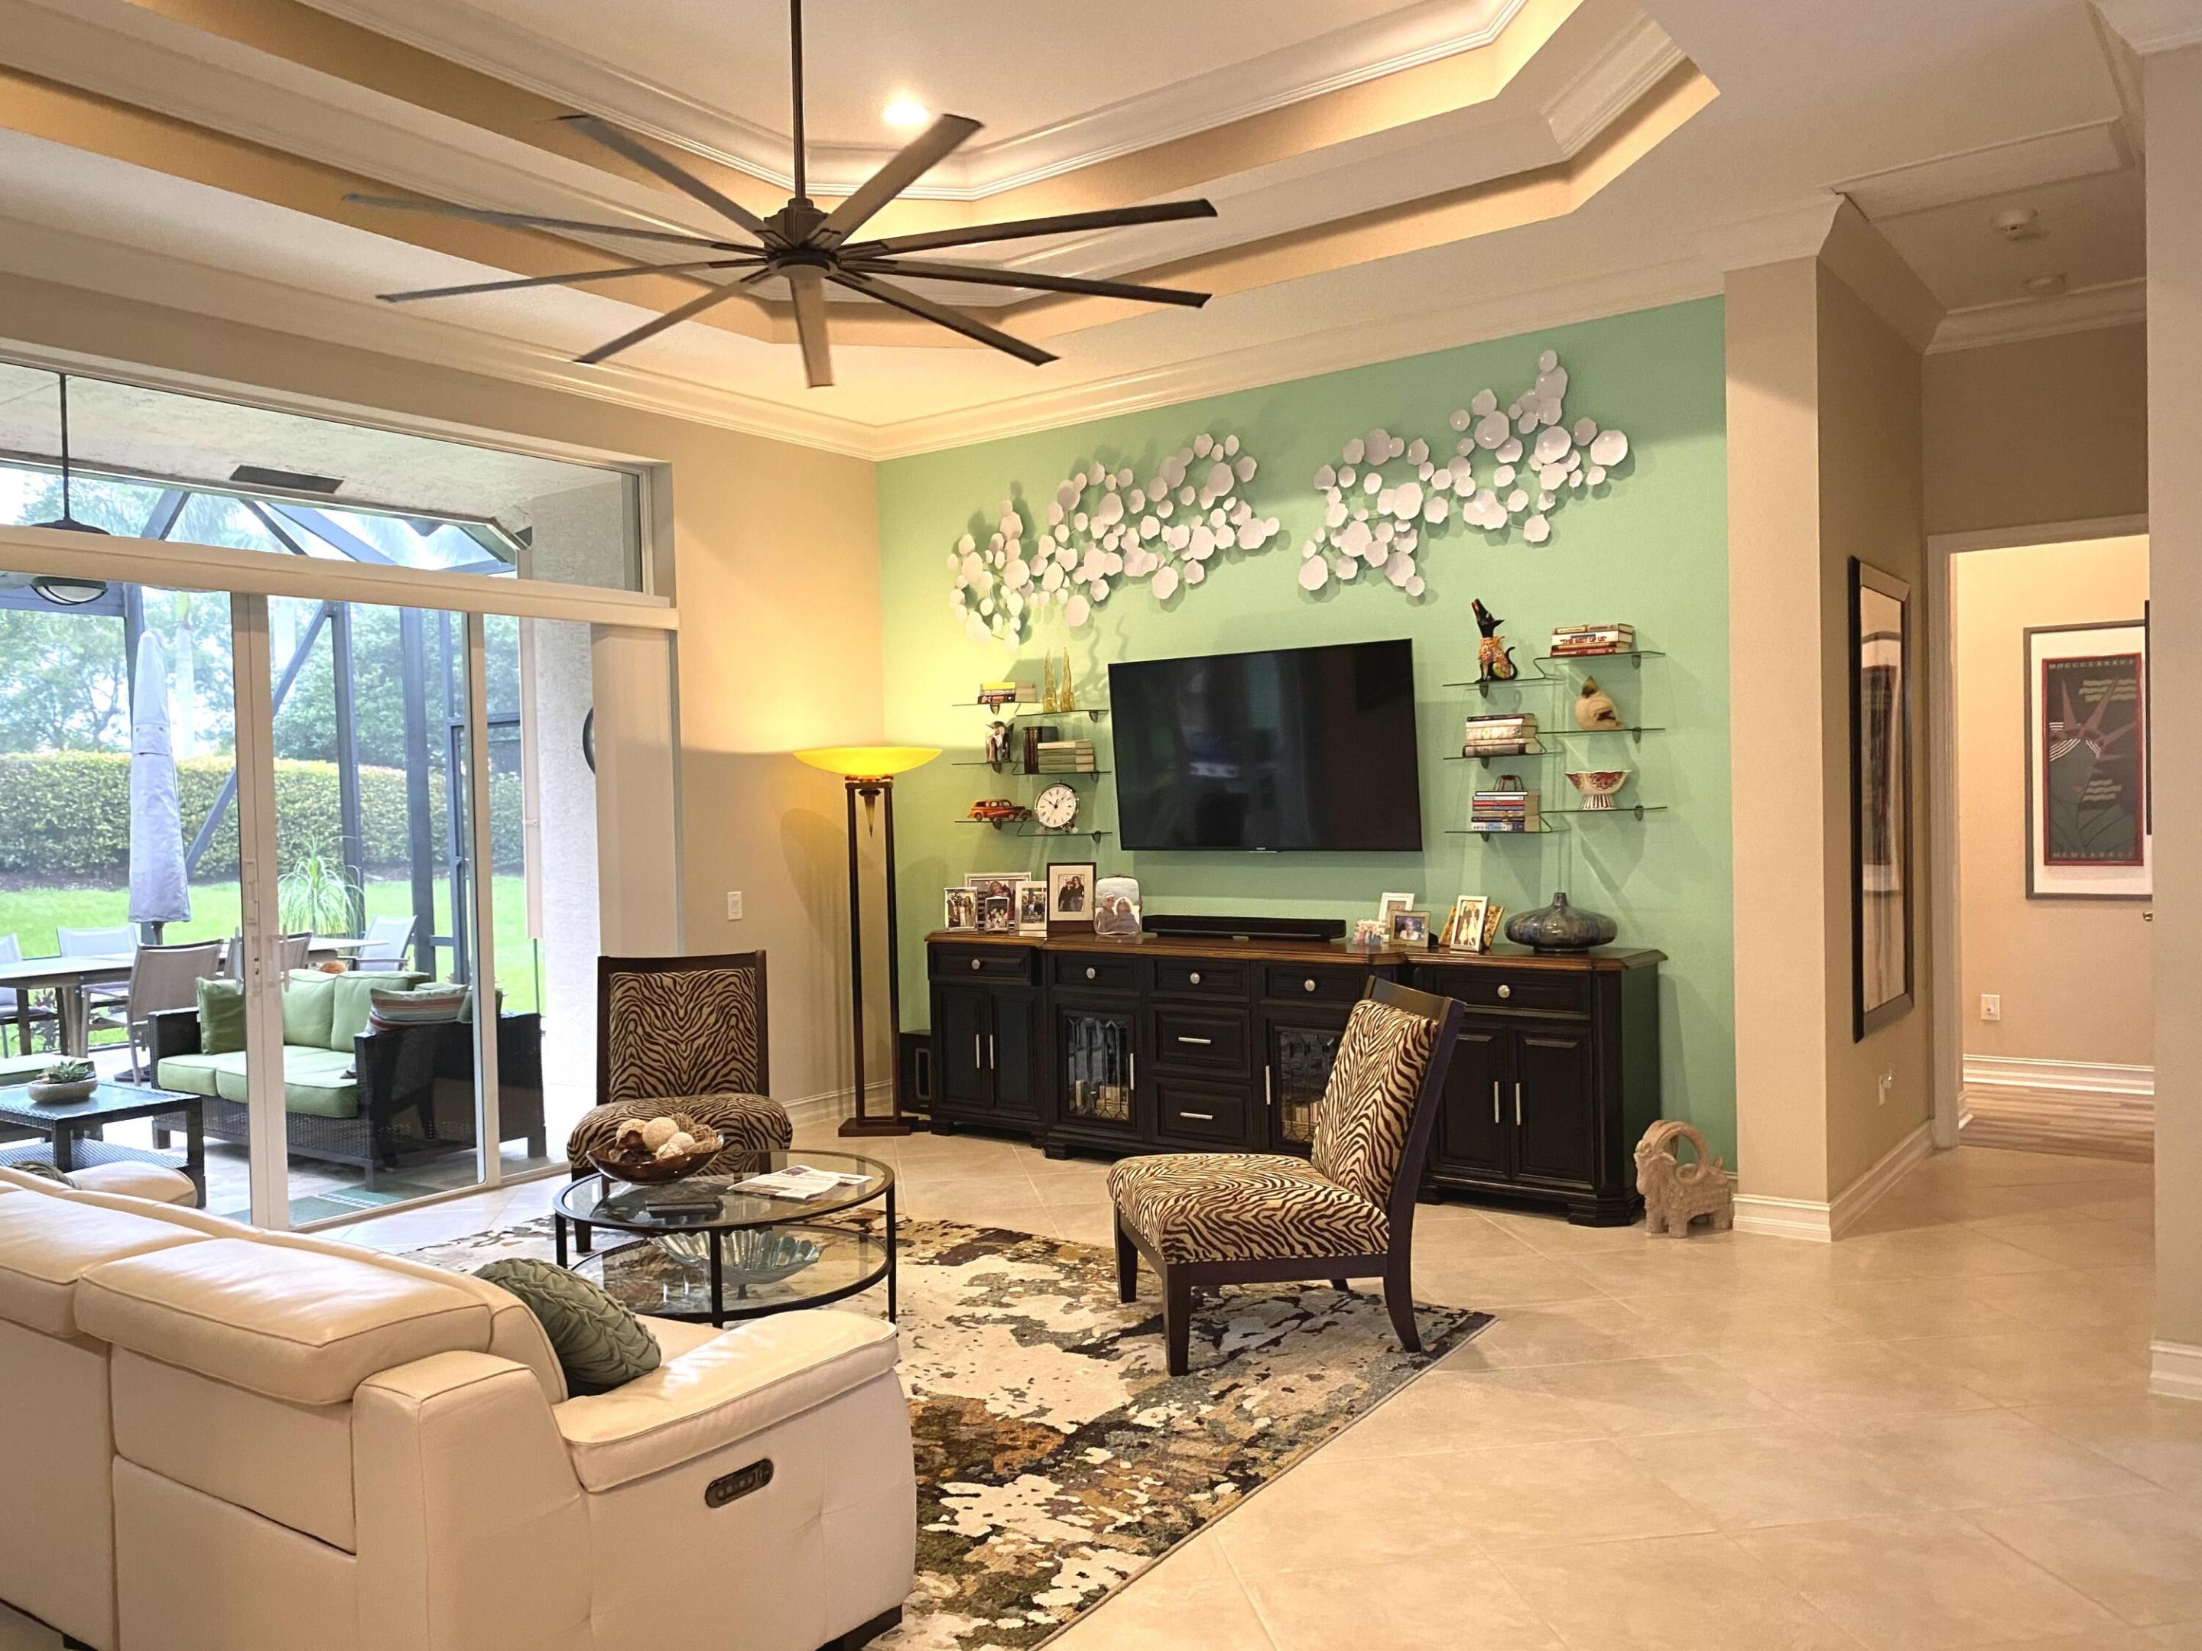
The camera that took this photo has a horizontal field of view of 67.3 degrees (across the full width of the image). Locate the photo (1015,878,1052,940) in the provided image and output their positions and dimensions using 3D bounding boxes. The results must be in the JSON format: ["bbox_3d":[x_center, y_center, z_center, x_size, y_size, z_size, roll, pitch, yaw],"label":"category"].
[{"bbox_3d":[-0.285,0.366,7.305,0.166,0.245,0.083,-1,1,22],"label":"photo"}]

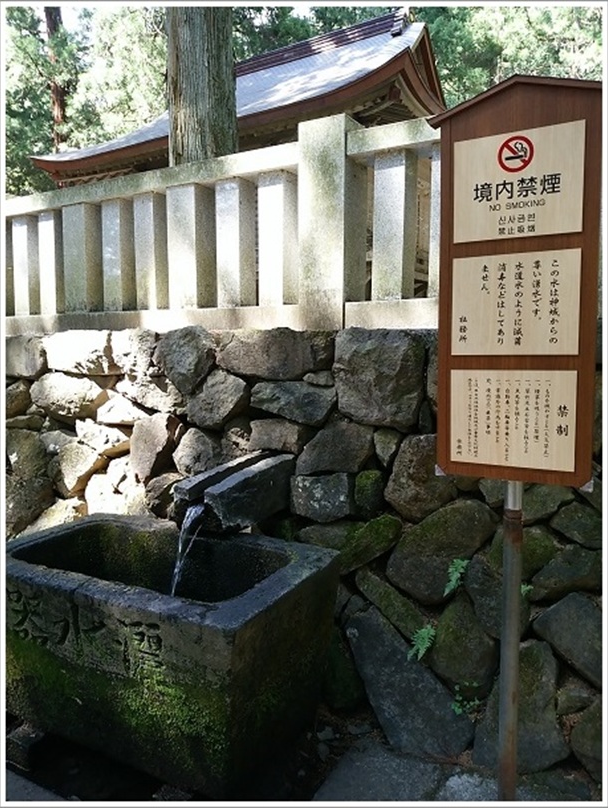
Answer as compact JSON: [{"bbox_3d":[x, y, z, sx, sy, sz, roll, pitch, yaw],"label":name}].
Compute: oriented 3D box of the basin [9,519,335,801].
[{"bbox_3d":[-0.621,0.861,2.411,1.328,0.512,0.793,2,5,26],"label":"basin"}]

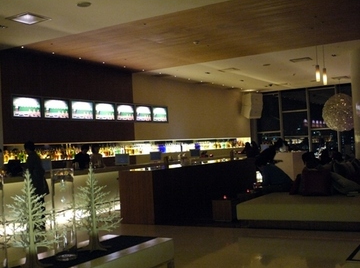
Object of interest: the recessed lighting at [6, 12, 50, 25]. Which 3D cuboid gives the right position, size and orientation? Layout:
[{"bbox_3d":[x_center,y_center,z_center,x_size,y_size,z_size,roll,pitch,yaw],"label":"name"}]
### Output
[{"bbox_3d":[-3.126,-2.411,9.889,0.670,0.100,0.670,-3,-1,31],"label":"recessed lighting"}]

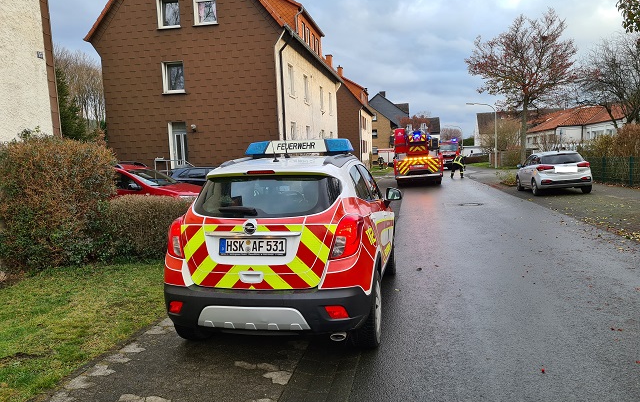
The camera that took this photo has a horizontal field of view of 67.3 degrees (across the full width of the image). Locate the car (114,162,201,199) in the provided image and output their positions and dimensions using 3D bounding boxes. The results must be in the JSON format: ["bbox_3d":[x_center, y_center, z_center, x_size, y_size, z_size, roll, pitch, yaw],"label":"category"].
[{"bbox_3d":[-4.717,0.007,10.822,4.300,1.660,1.820,-1,5,9],"label":"car"}]

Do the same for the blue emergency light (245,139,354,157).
[{"bbox_3d":[-0.195,-0.564,5.174,1.200,0.165,0.300,-1,5,11],"label":"blue emergency light"}]

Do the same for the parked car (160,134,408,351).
[{"bbox_3d":[-0.094,0.229,5.631,1.860,1.840,4.270,-1,5,11],"label":"parked car"}]

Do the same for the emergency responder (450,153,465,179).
[{"bbox_3d":[8.469,-2.017,29.430,0.800,1.480,0.600,-3,5,-7],"label":"emergency responder"}]

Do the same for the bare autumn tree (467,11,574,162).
[{"bbox_3d":[9.311,-4.879,22.119,5.200,8.100,5.200,-1,5,11],"label":"bare autumn tree"}]

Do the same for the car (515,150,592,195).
[{"bbox_3d":[8.530,-1.085,17.730,1.750,1.470,4.030,-1,5,14],"label":"car"}]

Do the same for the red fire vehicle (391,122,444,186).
[{"bbox_3d":[5.837,-2.786,29.044,2.500,3.250,9.800,-1,5,10],"label":"red fire vehicle"}]

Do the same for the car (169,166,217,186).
[{"bbox_3d":[-2.879,-0.473,16.531,4.400,1.460,1.800,-1,5,9],"label":"car"}]

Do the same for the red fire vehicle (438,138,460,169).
[{"bbox_3d":[14.517,-5.093,53.907,2.500,3.250,7.400,-1,6,15],"label":"red fire vehicle"}]

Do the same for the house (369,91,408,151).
[{"bbox_3d":[11.036,-12.166,83.464,11.000,11.400,12.000,-1,5,11],"label":"house"}]

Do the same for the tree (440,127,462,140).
[{"bbox_3d":[23.941,-9.985,87.699,4.600,6.400,4.600,-1,5,11],"label":"tree"}]

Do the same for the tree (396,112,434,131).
[{"bbox_3d":[14.731,-9.573,74.615,5.700,8.200,5.500,-1,5,11],"label":"tree"}]

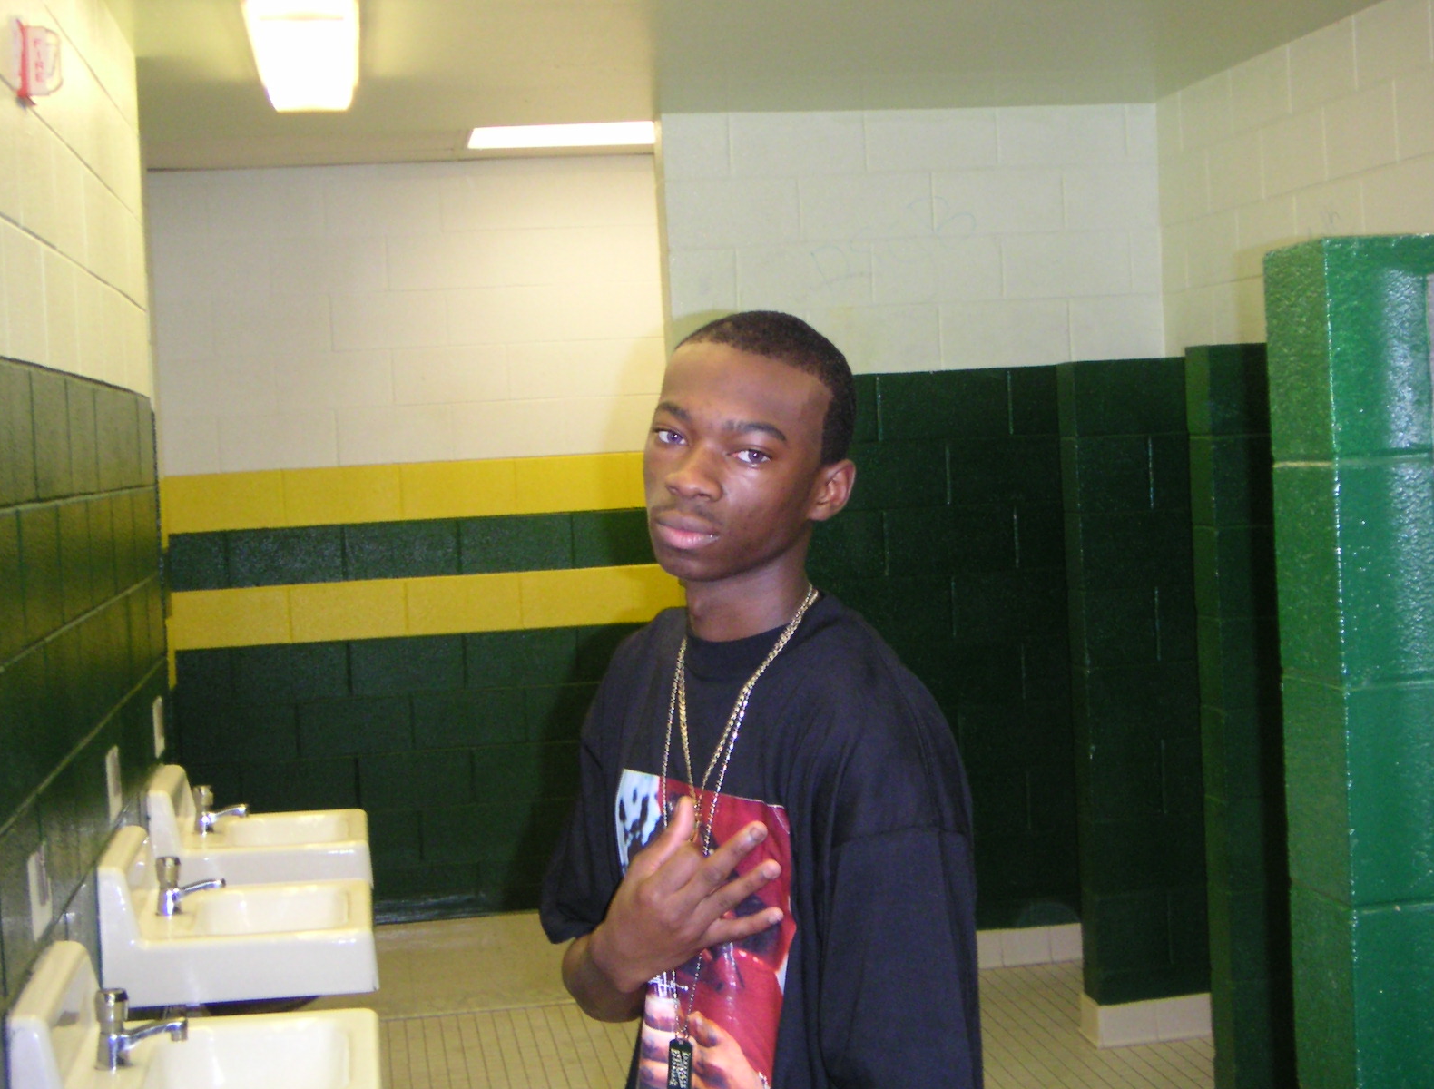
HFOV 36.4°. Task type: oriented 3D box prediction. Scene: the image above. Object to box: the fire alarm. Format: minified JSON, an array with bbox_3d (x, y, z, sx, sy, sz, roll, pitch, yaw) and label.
[{"bbox_3d":[-1.016,-0.724,3.271,0.065,0.115,0.130,-3,3,-9],"label":"fire alarm"}]

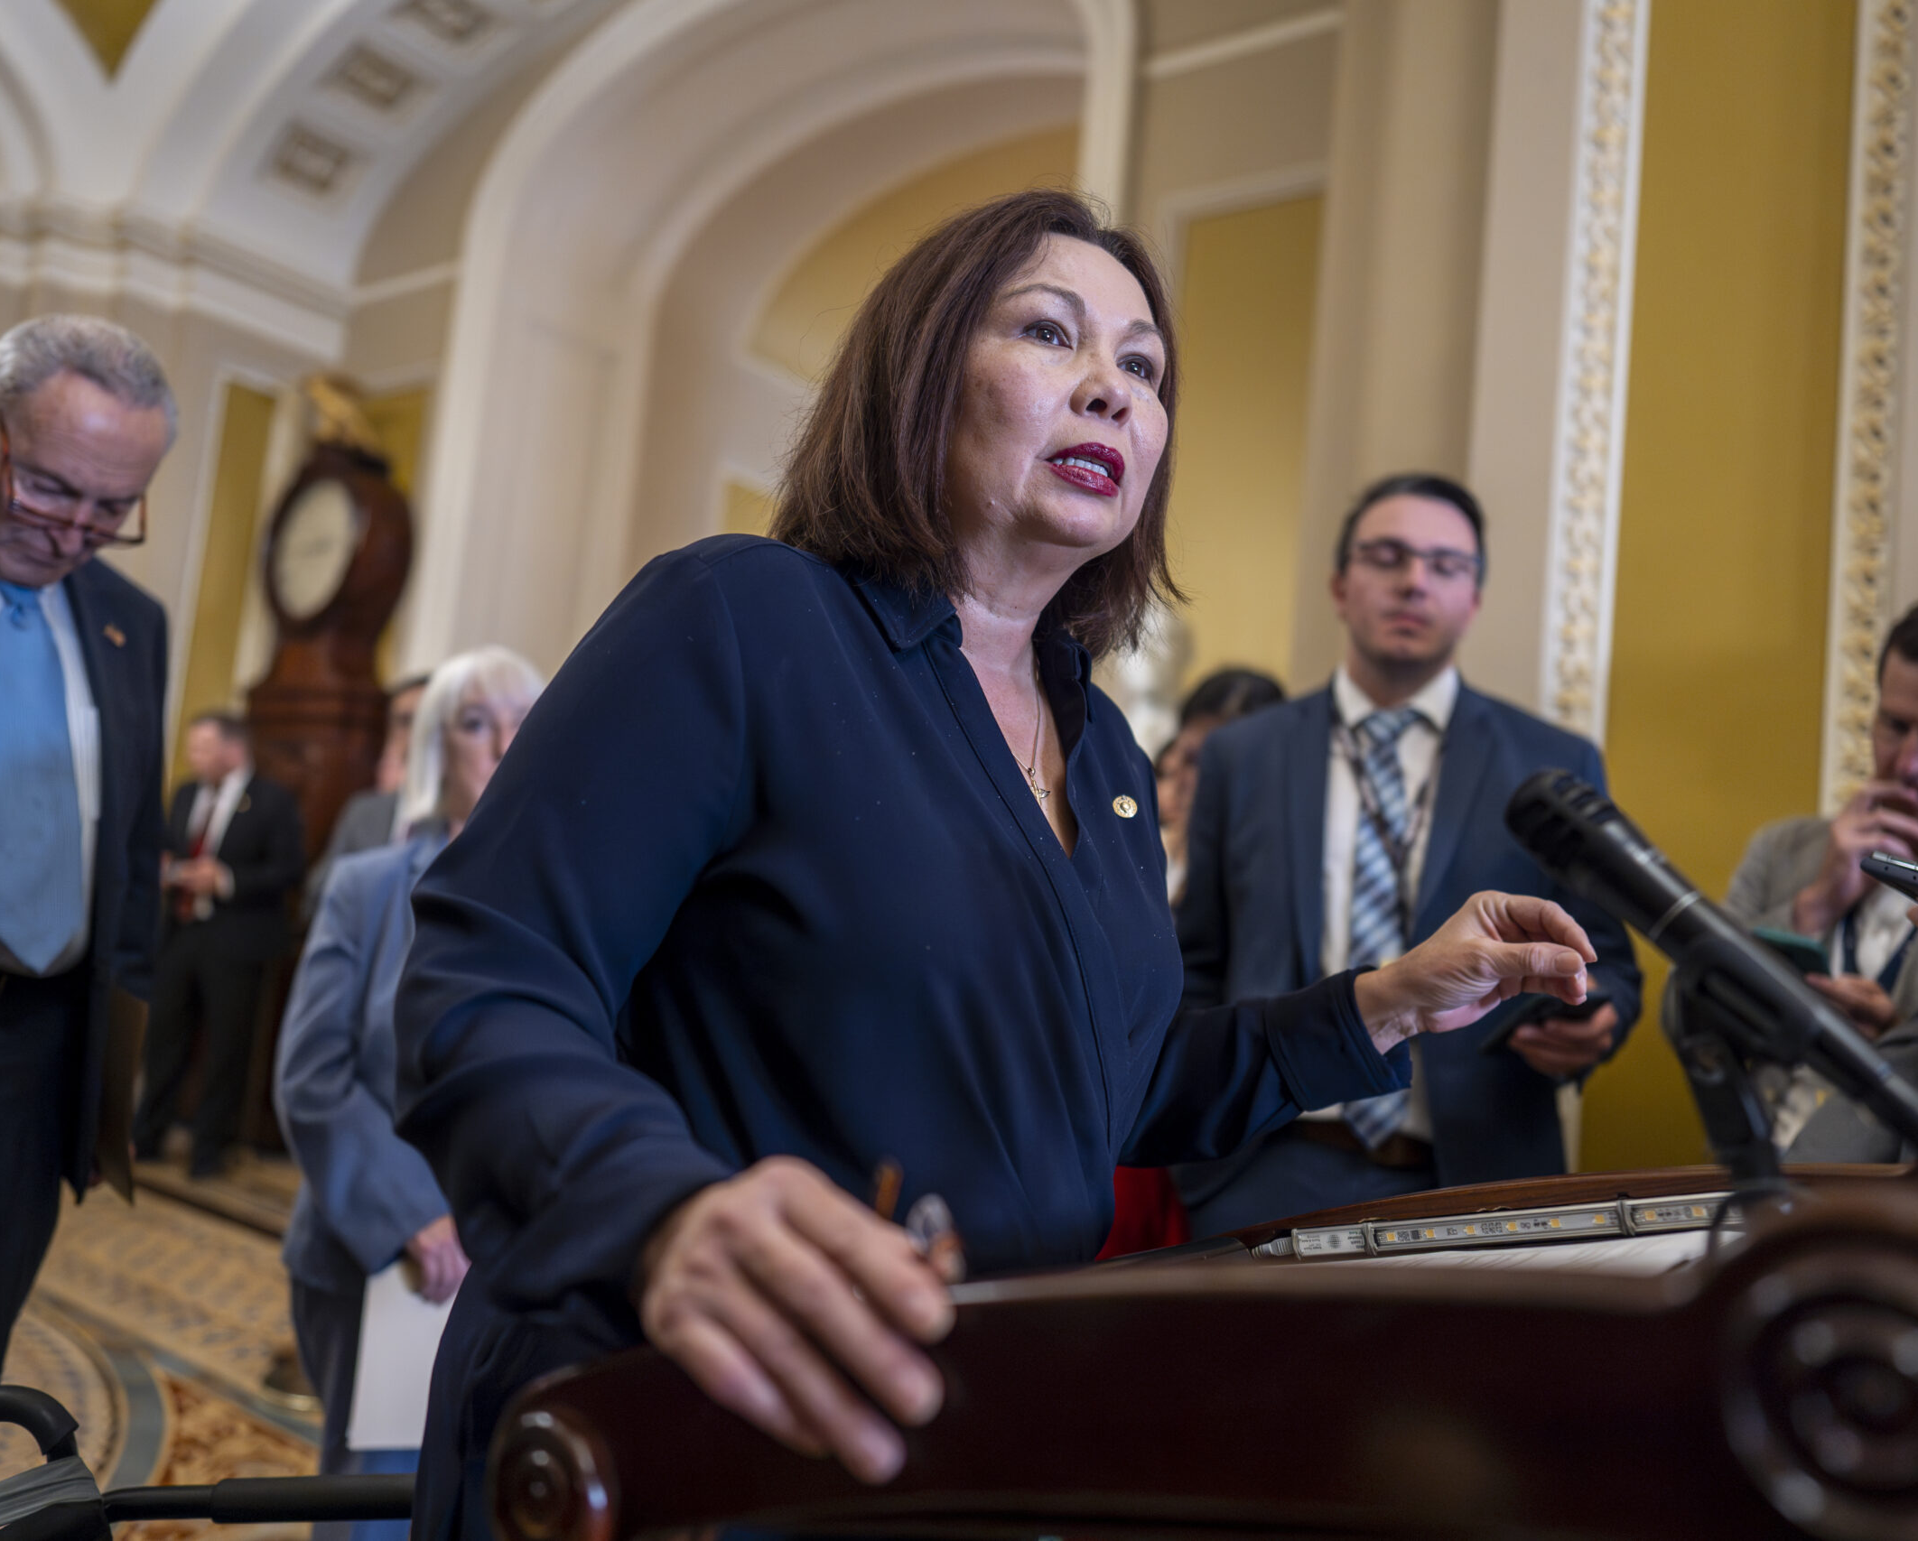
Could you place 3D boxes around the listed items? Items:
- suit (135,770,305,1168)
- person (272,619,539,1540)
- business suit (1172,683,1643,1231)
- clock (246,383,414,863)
[{"bbox_3d":[-2.869,0.756,5.950,0.490,1.500,0.350,4,-7,22],"label":"suit"},{"bbox_3d":[-0.697,0.603,1.980,0.480,1.570,0.360,10,-7,-33],"label":"person"},{"bbox_3d":[0.453,0.698,1.730,0.530,1.530,0.350,4,-6,17],"label":"business suit"},{"bbox_3d":[-2.936,-0.045,6.950,0.780,3.320,0.400,2,-8,37],"label":"clock"}]

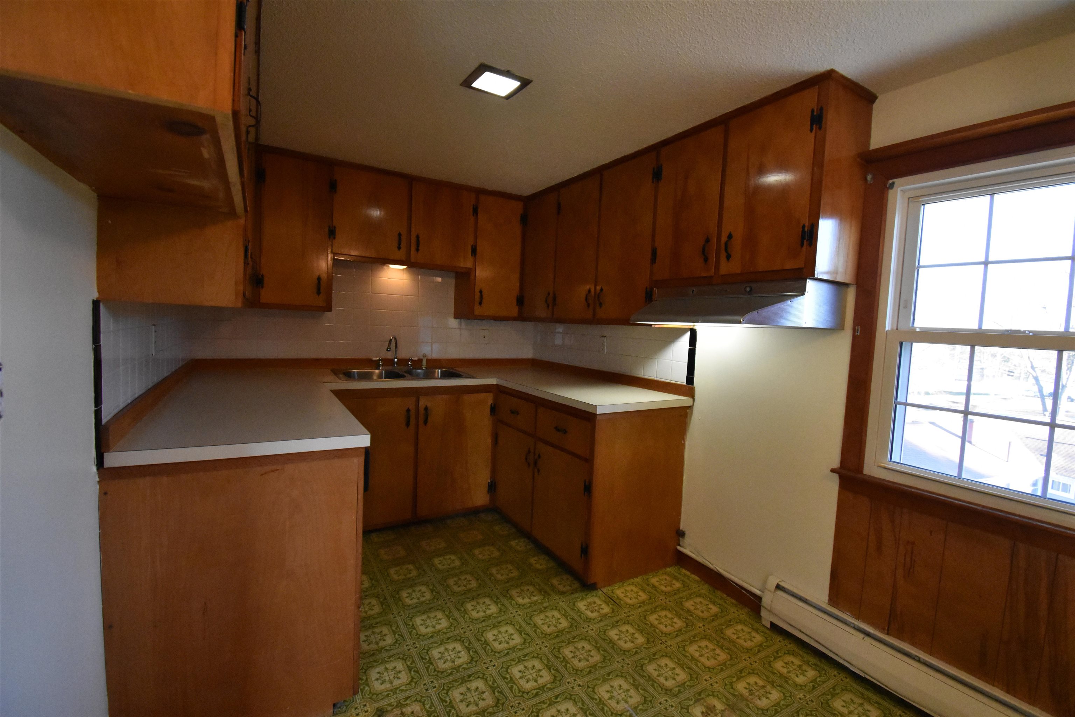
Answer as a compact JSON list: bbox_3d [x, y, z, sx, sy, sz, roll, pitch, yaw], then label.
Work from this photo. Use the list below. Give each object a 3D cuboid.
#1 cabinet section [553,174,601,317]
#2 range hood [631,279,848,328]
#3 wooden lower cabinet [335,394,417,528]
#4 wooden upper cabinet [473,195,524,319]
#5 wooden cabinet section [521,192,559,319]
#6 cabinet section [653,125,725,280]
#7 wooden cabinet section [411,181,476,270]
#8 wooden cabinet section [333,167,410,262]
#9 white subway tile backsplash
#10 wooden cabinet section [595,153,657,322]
[{"bbox_3d":[0.371,-0.651,2.805,0.334,0.820,0.420,-1,6,-31],"label":"cabinet section"},{"bbox_3d":[0.820,-0.235,1.984,0.530,0.188,0.746,0,5,-32],"label":"range hood"},{"bbox_3d":[-1.101,0.573,2.839,0.500,0.845,0.610,0,5,-32],"label":"wooden lower cabinet"},{"bbox_3d":[-0.349,-0.728,3.380,0.395,0.867,0.305,0,5,-32],"label":"wooden upper cabinet"},{"bbox_3d":[0.143,-0.696,3.179,0.334,0.835,0.440,-1,6,-31],"label":"wooden cabinet section"},{"bbox_3d":[0.805,-0.673,2.091,0.334,0.625,0.360,-1,6,-31],"label":"cabinet section"},{"bbox_3d":[-0.709,-0.892,3.102,0.440,0.515,0.326,-1,6,-31],"label":"wooden cabinet section"},{"bbox_3d":[-1.088,-0.886,2.872,0.437,0.520,0.326,-1,6,-31],"label":"wooden cabinet section"},{"bbox_3d":[-0.527,-0.245,2.430,2.327,0.657,1.800,0,5,-32],"label":"white subway tile backsplash"},{"bbox_3d":[0.595,-0.609,2.438,0.334,0.820,0.425,-1,6,-31],"label":"wooden cabinet section"}]

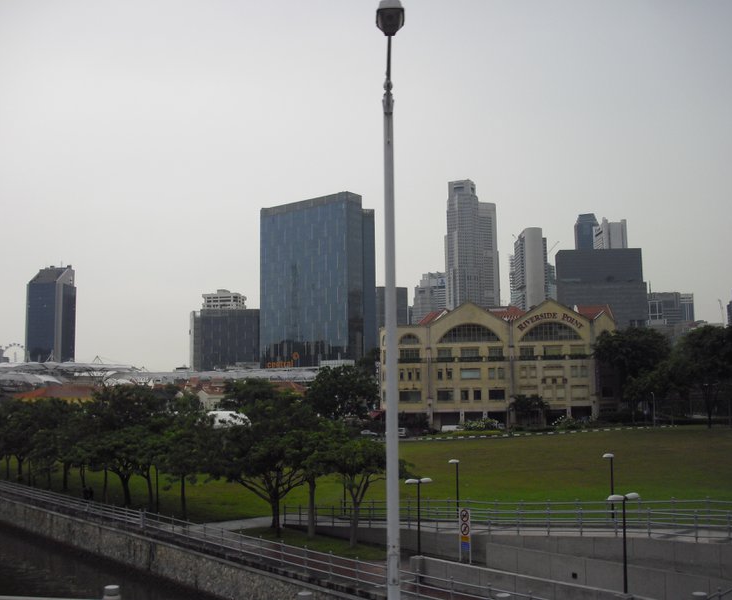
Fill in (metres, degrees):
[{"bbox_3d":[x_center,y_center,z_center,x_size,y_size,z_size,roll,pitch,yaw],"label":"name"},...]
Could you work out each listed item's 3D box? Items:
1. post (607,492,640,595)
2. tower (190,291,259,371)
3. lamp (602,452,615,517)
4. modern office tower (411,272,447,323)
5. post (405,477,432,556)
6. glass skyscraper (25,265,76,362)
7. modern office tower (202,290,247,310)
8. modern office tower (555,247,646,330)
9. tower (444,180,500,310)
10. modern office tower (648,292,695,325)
[{"bbox_3d":[9.064,8.515,30.712,1.300,3.400,0.400,4,-8,-39],"label":"post"},{"bbox_3d":[-84.651,31.018,526.054,40.000,71.530,27.000,-1,-6,0],"label":"tower"},{"bbox_3d":[13.075,9.975,46.930,0.450,3.400,0.750,-3,-7,20],"label":"lamp"},{"bbox_3d":[82.516,49.173,1135.850,40.000,165.870,40.000,-3,-7,20],"label":"modern office tower"},{"bbox_3d":[2.364,9.674,39.014,1.350,3.380,0.400,4,-8,-39],"label":"post"},{"bbox_3d":[-283.911,34.177,787.939,33.000,127.990,28.000,-2,-6,7],"label":"glass skyscraper"},{"bbox_3d":[-119.434,42.092,739.620,36.000,97.510,28.000,-1,-6,3],"label":"modern office tower"},{"bbox_3d":[234.230,24.917,861.734,88.000,149.830,45.000,-1,-6,3],"label":"modern office tower"},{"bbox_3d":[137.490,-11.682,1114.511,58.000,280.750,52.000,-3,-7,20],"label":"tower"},{"bbox_3d":[320.728,49.279,913.889,44.000,110.770,40.000,-1,-6,3],"label":"modern office tower"}]

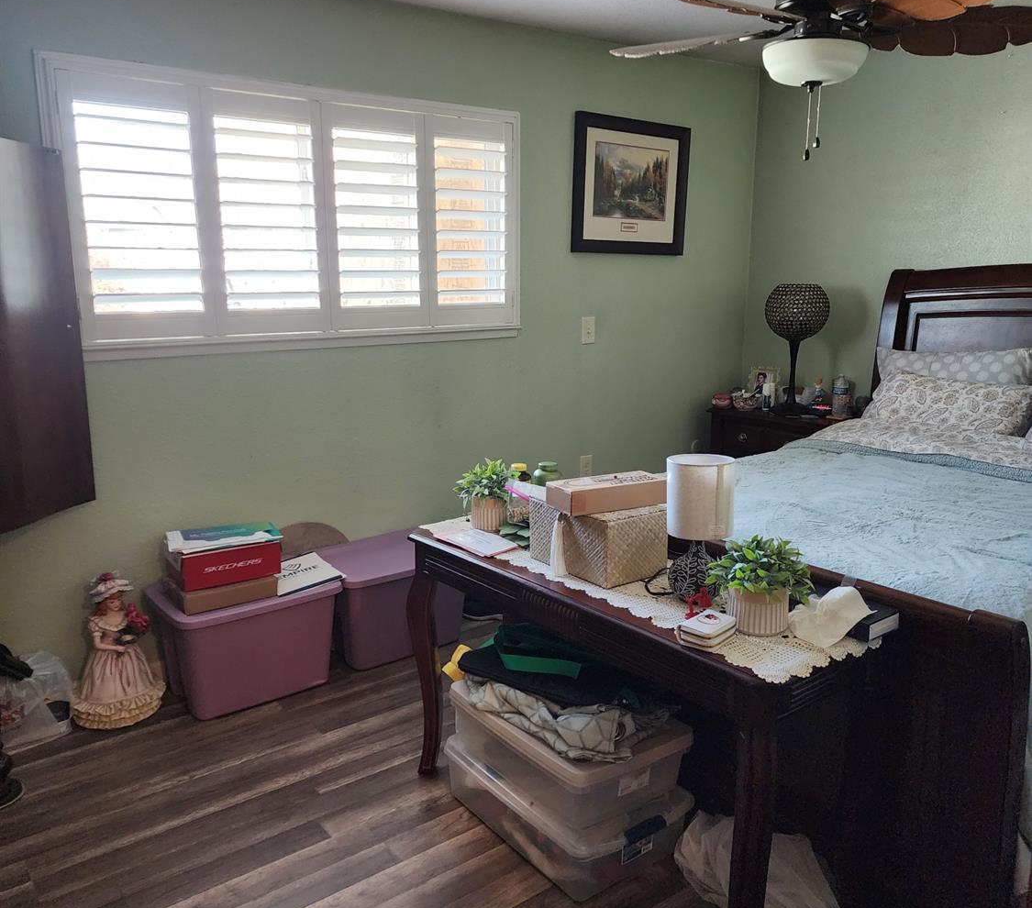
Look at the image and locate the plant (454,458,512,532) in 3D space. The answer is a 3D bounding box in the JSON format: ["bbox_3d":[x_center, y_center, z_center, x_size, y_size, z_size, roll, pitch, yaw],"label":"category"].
[{"bbox_3d":[-0.081,0.118,2.675,0.178,0.192,0.178,0,12,0],"label":"plant"}]

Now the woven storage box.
[{"bbox_3d":[0.210,0.202,2.327,0.216,0.164,0.294,-9,15,-37],"label":"woven storage box"}]

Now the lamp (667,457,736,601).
[{"bbox_3d":[0.416,0.173,2.071,0.152,0.320,0.152,0,12,0],"label":"lamp"}]

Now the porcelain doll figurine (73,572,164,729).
[{"bbox_3d":[-1.367,0.640,3.089,0.295,0.481,0.275,-11,16,-42],"label":"porcelain doll figurine"}]

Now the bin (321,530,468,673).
[{"bbox_3d":[-0.497,0.574,3.627,0.574,0.388,0.481,-9,15,-37],"label":"bin"}]

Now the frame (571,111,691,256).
[{"bbox_3d":[0.551,-1.249,4.307,0.715,0.610,0.030,-8,14,-34],"label":"frame"}]

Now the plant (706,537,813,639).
[{"bbox_3d":[0.516,0.266,1.929,0.222,0.197,0.222,0,12,0],"label":"plant"}]

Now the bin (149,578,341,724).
[{"bbox_3d":[-0.969,0.648,3.272,0.577,0.388,0.488,-9,15,-37],"label":"bin"}]

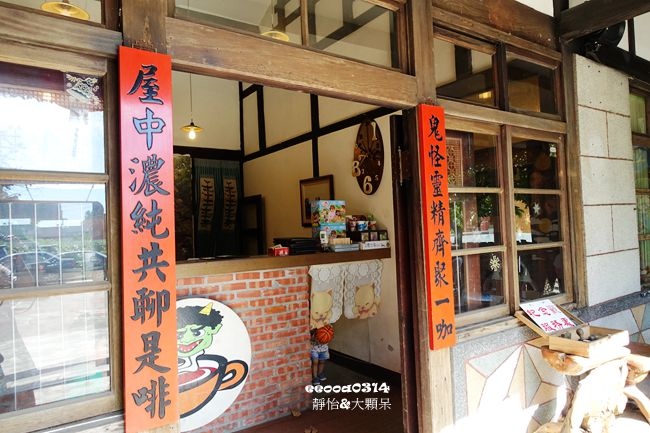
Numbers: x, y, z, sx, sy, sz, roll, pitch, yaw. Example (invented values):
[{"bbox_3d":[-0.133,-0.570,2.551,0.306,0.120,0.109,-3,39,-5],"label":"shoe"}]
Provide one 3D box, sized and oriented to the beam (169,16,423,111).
[{"bbox_3d":[-0.085,-0.706,2.144,1.368,0.175,0.115,0,-3,-33],"label":"beam"}]

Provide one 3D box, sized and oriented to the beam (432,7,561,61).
[{"bbox_3d":[1.207,-1.215,2.992,1.396,0.072,0.090,0,-3,-33],"label":"beam"}]

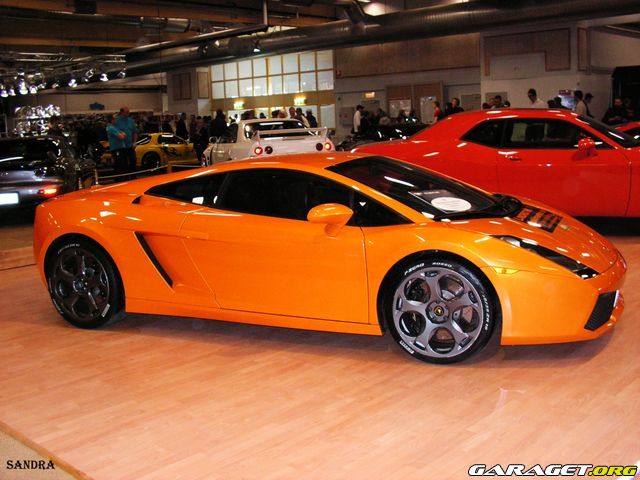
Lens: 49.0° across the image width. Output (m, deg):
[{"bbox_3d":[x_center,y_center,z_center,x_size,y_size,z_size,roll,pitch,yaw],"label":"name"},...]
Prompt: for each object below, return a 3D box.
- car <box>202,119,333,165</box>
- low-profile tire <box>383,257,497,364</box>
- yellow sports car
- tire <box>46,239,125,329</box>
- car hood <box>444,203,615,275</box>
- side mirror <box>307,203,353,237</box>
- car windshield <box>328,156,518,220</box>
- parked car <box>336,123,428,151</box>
[{"bbox_3d":[-1.202,-1.752,14.725,1.800,1.360,4.650,-6,10,-19],"label":"car"},{"bbox_3d":[0.692,0.377,3.958,0.645,0.645,0.235,2,11,25],"label":"low-profile tire"},{"bbox_3d":[-5.370,-2.921,23.398,1.760,1.220,4.290,3,11,32],"label":"yellow sports car"},{"bbox_3d":[-1.622,0.296,5.051,0.660,0.656,0.290,2,11,25],"label":"tire"},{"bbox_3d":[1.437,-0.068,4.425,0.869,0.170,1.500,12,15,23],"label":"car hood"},{"bbox_3d":[0.073,-0.106,3.995,0.200,0.200,0.240,2,11,25],"label":"side mirror"},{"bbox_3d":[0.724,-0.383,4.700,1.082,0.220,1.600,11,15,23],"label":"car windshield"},{"bbox_3d":[2.264,-1.859,14.917,4.400,1.240,1.800,-11,13,-41],"label":"parked car"}]

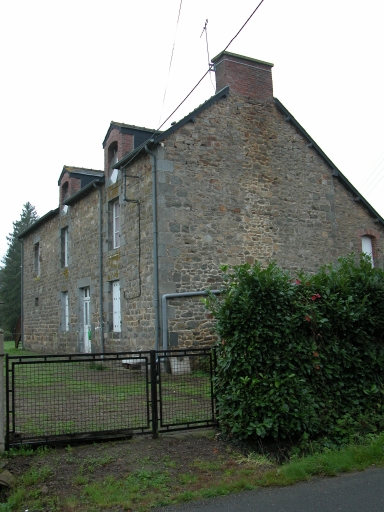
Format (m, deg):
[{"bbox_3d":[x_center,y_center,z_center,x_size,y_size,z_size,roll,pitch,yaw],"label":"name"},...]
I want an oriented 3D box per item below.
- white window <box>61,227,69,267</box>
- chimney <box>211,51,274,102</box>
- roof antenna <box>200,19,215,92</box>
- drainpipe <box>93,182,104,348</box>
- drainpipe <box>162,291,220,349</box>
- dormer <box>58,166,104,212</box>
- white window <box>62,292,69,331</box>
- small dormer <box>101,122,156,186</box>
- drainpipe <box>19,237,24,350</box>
[{"bbox_3d":[-5.439,-0.347,22.779,0.140,1.720,1.060,2,-8,-30],"label":"white window"},{"bbox_3d":[1.773,-5.956,17.574,2.060,1.320,0.800,2,-8,-30],"label":"chimney"},{"bbox_3d":[0.531,-6.579,17.222,0.300,2.250,1.100,-1,-7,-11],"label":"roof antenna"},{"bbox_3d":[-3.292,0.507,18.291,0.300,6.300,0.110,2,-8,-30],"label":"drainpipe"},{"bbox_3d":[0.075,1.983,14.958,2.100,2.080,0.140,2,-8,-30],"label":"drainpipe"},{"bbox_3d":[-4.819,-2.893,23.498,2.000,2.150,1.760,2,-8,-30],"label":"dormer"},{"bbox_3d":[-5.342,2.411,22.446,0.140,1.700,1.060,2,-8,-30],"label":"white window"},{"bbox_3d":[-1.961,-3.588,18.569,2.000,2.150,1.720,2,-8,-30],"label":"small dormer"},{"bbox_3d":[-9.681,2.116,29.347,0.280,6.400,0.110,2,-8,-30],"label":"drainpipe"}]

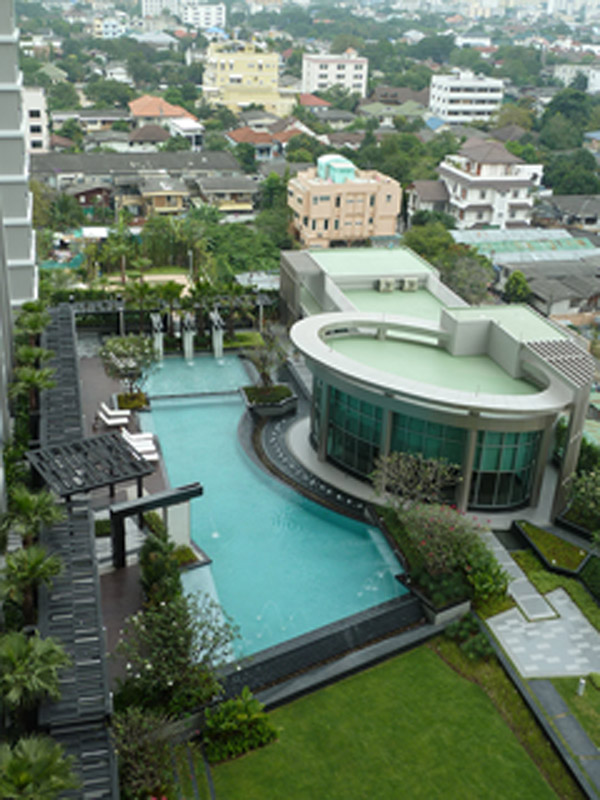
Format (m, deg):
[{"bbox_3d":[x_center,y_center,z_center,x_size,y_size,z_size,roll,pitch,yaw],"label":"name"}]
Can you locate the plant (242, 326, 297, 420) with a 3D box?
[{"bbox_3d":[-1.911,-1.651,56.869,3.400,4.400,3.200,-4,25,-14],"label":"plant"}]

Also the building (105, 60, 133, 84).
[{"bbox_3d":[-54.124,-97.884,277.616,8.000,6.800,8.500,2,25,0],"label":"building"}]

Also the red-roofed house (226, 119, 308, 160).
[{"bbox_3d":[-6.716,-49.551,176.695,14.000,6.900,11.000,0,25,-5],"label":"red-roofed house"}]

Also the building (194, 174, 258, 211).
[{"bbox_3d":[-12.093,-33.749,153.811,9.300,6.600,9.000,-3,25,-11],"label":"building"}]

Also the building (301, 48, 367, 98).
[{"bbox_3d":[11.329,-106.183,303.379,17.600,14.800,14.000,-4,26,-14],"label":"building"}]

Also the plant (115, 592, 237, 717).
[{"bbox_3d":[-4.548,9.587,34.644,4.500,4.100,4.100,2,25,0],"label":"plant"}]

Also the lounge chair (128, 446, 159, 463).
[{"bbox_3d":[-9.148,3.230,53.697,1.850,0.800,0.680,1,25,-4],"label":"lounge chair"}]

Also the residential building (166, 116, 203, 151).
[{"bbox_3d":[-22.537,-51.061,178.669,6.000,6.800,8.000,-5,26,-16],"label":"residential building"}]

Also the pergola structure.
[{"bbox_3d":[-10.608,4.212,47.026,4.750,3.000,4.700,-15,30,-32],"label":"pergola structure"}]

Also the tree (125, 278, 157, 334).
[{"bbox_3d":[-11.860,-6.892,69.237,2.400,4.300,2.400,2,25,0],"label":"tree"}]

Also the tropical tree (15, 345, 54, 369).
[{"bbox_3d":[-16.249,-1.714,56.828,2.450,3.500,2.450,2,25,0],"label":"tropical tree"}]

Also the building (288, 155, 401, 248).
[{"bbox_3d":[4.998,-25.049,118.375,12.800,12.000,10.500,-2,25,-9],"label":"building"}]

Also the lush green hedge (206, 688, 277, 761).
[{"bbox_3d":[-2.108,11.189,32.838,2.400,1.900,2.200,-4,25,-14],"label":"lush green hedge"}]

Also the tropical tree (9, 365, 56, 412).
[{"bbox_3d":[-15.403,-0.206,53.655,2.650,3.500,2.650,2,25,0],"label":"tropical tree"}]

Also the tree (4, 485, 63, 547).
[{"bbox_3d":[-11.786,5.542,40.408,2.600,3.500,2.600,-4,25,-14],"label":"tree"}]

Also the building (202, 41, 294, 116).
[{"bbox_3d":[-15.019,-88.657,256.823,21.000,19.000,15.000,-5,26,-14],"label":"building"}]

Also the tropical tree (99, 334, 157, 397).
[{"bbox_3d":[-10.556,-2.098,56.330,3.400,3.700,3.400,-4,25,-14],"label":"tropical tree"}]

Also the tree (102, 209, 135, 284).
[{"bbox_3d":[-19.988,-16.989,102.544,3.500,8.700,3.500,2,25,0],"label":"tree"}]

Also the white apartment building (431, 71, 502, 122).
[{"bbox_3d":[45.916,-82.987,256.233,16.000,14.000,12.000,-5,26,-15],"label":"white apartment building"}]

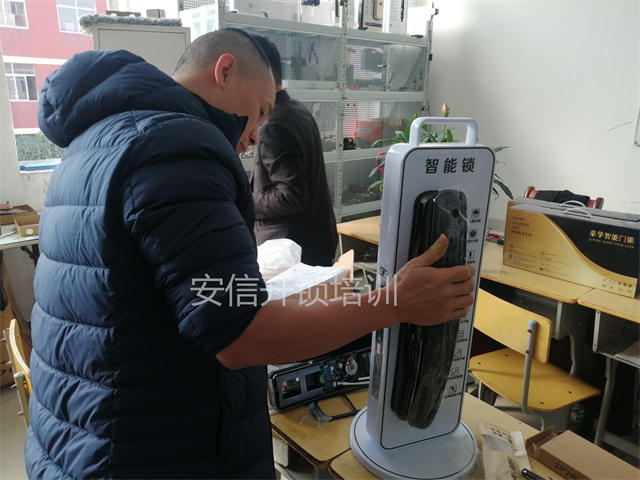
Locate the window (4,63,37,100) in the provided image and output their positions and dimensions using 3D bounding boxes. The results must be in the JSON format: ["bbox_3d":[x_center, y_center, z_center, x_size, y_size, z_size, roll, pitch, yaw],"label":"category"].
[{"bbox_3d":[-15.626,-8.150,24.725,1.850,1.850,0.120,-12,20,-41],"label":"window"}]

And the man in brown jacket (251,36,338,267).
[{"bbox_3d":[-0.165,-0.156,2.479,0.400,1.700,0.500,9,17,25],"label":"man in brown jacket"}]

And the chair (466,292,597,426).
[{"bbox_3d":[0.729,0.546,1.748,0.440,0.780,0.400,-9,18,-33],"label":"chair"}]

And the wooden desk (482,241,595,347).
[{"bbox_3d":[0.815,0.464,2.097,0.460,0.750,0.620,-12,20,-41],"label":"wooden desk"}]

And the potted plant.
[{"bbox_3d":[0.566,-0.300,2.241,0.550,0.640,0.550,-12,20,-41],"label":"potted plant"}]

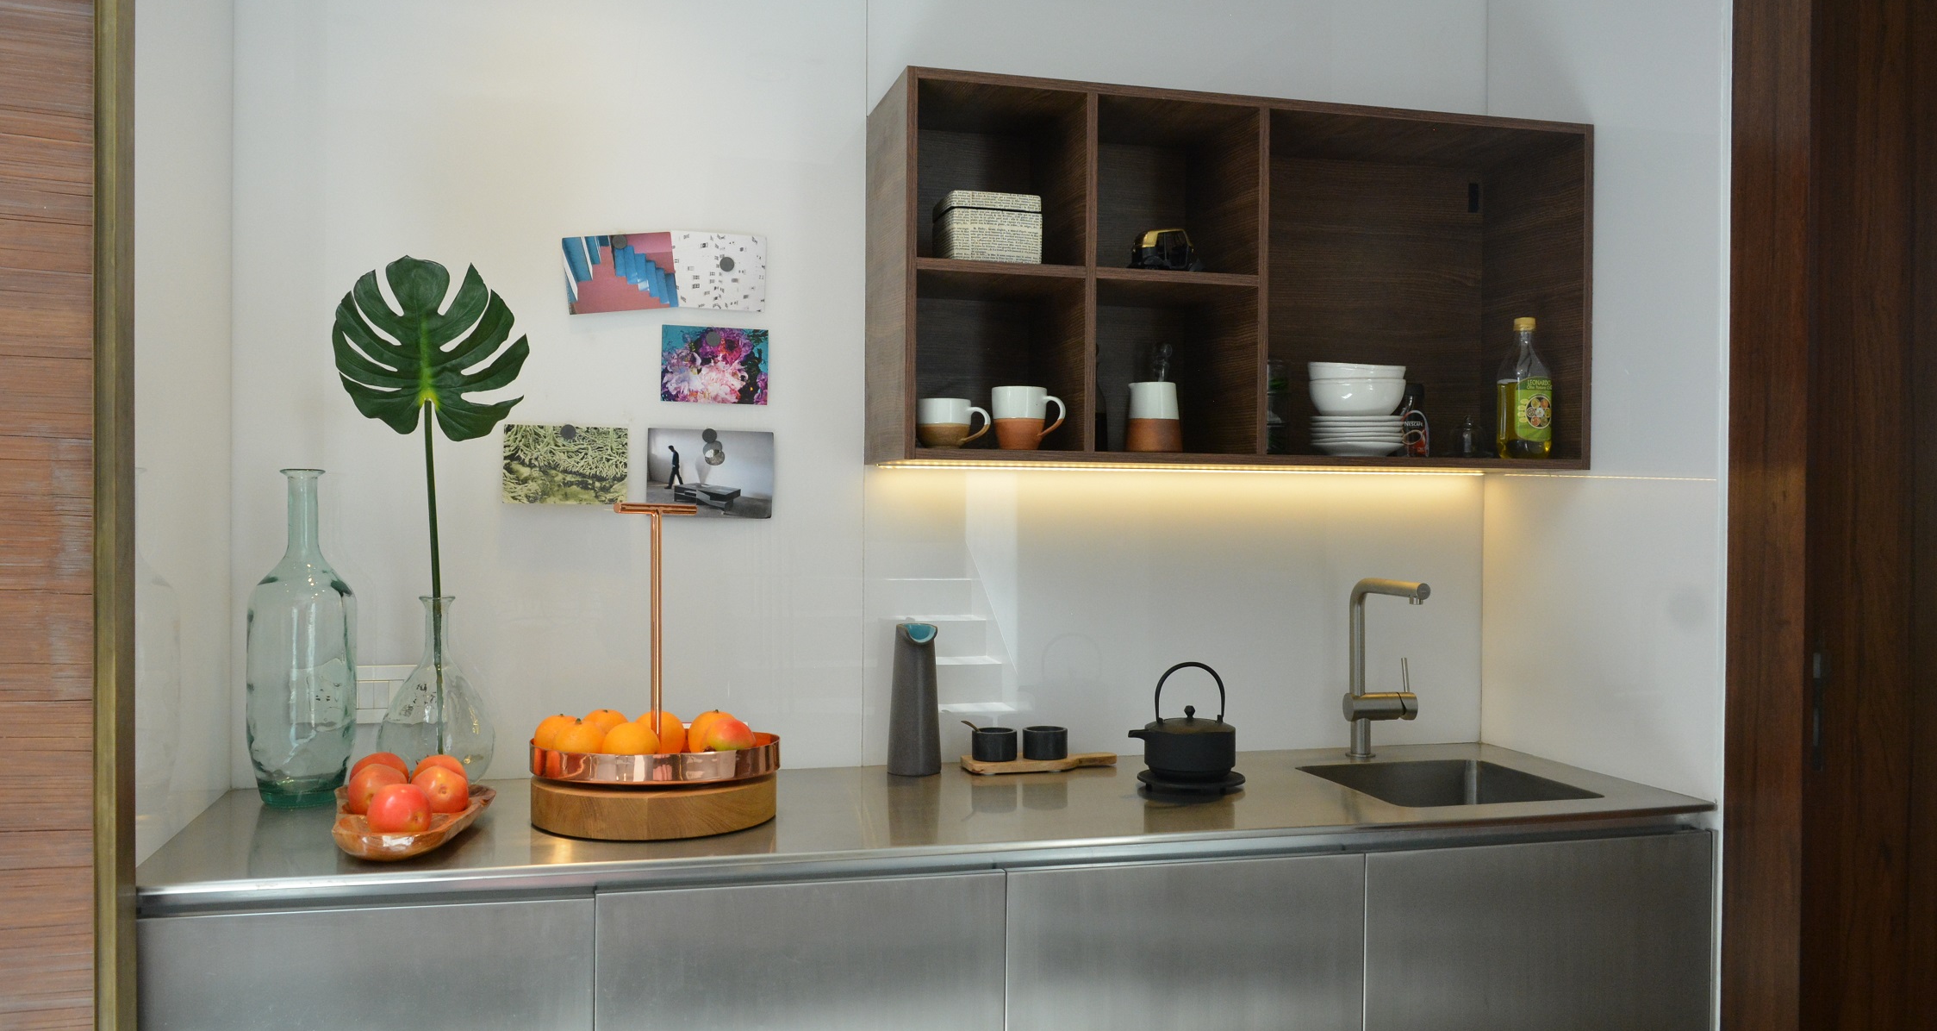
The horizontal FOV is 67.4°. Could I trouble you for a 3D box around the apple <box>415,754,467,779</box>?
[{"bbox_3d":[-0.741,0.374,2.042,0.081,0.074,0.081,0,0,-15],"label":"apple"}]

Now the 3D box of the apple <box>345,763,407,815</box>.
[{"bbox_3d":[-0.800,0.374,1.969,0.082,0.075,0.082,0,0,-15],"label":"apple"}]

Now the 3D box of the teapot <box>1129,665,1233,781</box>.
[{"bbox_3d":[0.346,0.331,2.374,0.182,0.181,0.147,0,0,-15],"label":"teapot"}]

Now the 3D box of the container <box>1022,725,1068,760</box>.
[{"bbox_3d":[0.133,0.391,2.506,0.076,0.047,0.076,0,0,0],"label":"container"}]

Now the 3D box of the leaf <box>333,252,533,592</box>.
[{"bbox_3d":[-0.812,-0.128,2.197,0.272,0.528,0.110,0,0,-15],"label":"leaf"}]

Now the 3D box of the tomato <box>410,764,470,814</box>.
[{"bbox_3d":[-0.734,0.378,2.019,0.081,0.072,0.081,0,0,-15],"label":"tomato"}]

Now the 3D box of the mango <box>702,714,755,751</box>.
[{"bbox_3d":[-0.336,0.321,2.039,0.077,0.070,0.080,0,0,-15],"label":"mango"}]

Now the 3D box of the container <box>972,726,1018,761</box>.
[{"bbox_3d":[0.045,0.386,2.456,0.077,0.047,0.077,0,0,0],"label":"container"}]

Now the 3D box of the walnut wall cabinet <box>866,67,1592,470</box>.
[{"bbox_3d":[0.445,-0.377,2.499,1.196,0.590,0.340,0,0,-15],"label":"walnut wall cabinet"}]

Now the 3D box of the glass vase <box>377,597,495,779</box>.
[{"bbox_3d":[-0.816,0.276,2.230,0.172,0.309,0.172,0,0,-15],"label":"glass vase"}]

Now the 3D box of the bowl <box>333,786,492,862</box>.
[{"bbox_3d":[-0.758,0.408,1.969,0.220,0.047,0.335,0,0,-15],"label":"bowl"}]

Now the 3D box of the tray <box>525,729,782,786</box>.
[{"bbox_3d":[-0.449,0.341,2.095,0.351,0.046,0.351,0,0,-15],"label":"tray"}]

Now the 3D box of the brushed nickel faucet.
[{"bbox_3d":[0.787,0.278,2.583,0.152,0.327,0.245,0,0,-15],"label":"brushed nickel faucet"}]

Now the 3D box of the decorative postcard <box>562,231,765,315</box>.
[{"bbox_3d":[-0.504,-0.401,2.421,0.333,0.142,0.012,0,0,-15],"label":"decorative postcard"}]

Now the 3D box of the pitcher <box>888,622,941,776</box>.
[{"bbox_3d":[-0.093,0.311,2.480,0.090,0.248,0.090,0,0,0],"label":"pitcher"}]

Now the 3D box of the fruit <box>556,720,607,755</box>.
[{"bbox_3d":[-0.528,0.317,1.972,0.071,0.067,0.071,0,0,-15],"label":"fruit"}]

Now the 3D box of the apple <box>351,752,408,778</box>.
[{"bbox_3d":[-0.848,0.377,2.090,0.081,0.070,0.079,0,0,-15],"label":"apple"}]

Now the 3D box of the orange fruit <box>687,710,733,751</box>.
[{"bbox_3d":[-0.374,0.323,2.122,0.074,0.072,0.074,0,0,-15],"label":"orange fruit"}]

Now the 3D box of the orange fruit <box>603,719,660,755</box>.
[{"bbox_3d":[-0.457,0.320,1.976,0.077,0.073,0.077,0,0,-15],"label":"orange fruit"}]

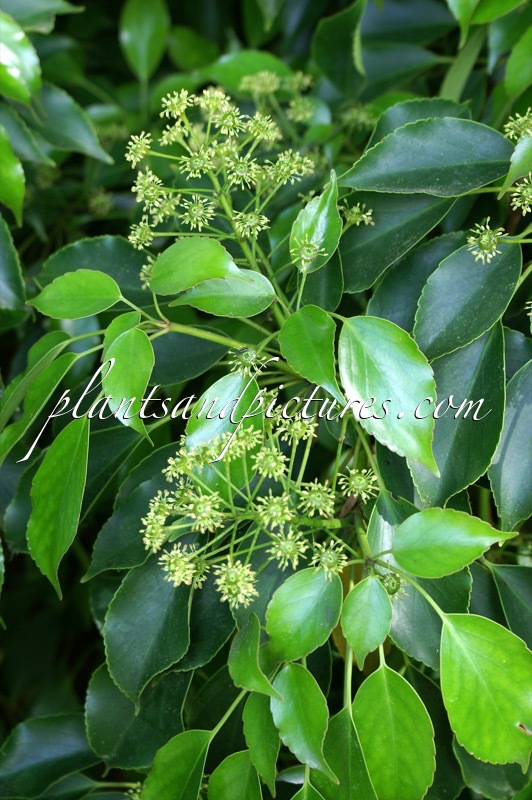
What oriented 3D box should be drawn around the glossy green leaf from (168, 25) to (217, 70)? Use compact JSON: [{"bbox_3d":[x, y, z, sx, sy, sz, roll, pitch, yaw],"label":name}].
[{"bbox_3d":[-0.044,-0.211,1.000,0.036,0.012,0.025,39,72,16],"label":"glossy green leaf"}]

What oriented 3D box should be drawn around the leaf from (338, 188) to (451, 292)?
[{"bbox_3d":[0.066,-0.090,0.890,0.085,0.013,0.046,-27,62,-12],"label":"leaf"}]

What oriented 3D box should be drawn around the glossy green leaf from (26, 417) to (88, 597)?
[{"bbox_3d":[-0.095,0.049,0.760,0.031,0.085,0.016,4,-14,16],"label":"glossy green leaf"}]

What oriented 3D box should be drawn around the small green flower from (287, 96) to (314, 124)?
[{"bbox_3d":[0.020,-0.169,0.970,0.017,0.011,0.017,4,41,-4],"label":"small green flower"}]

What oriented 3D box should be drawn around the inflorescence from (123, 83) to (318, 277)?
[{"bbox_3d":[-0.024,-0.118,0.860,0.096,0.078,0.075,-11,18,3],"label":"inflorescence"}]

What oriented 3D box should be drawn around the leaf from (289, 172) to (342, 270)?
[{"bbox_3d":[0.025,-0.088,0.820,0.025,0.057,0.012,4,-22,17],"label":"leaf"}]

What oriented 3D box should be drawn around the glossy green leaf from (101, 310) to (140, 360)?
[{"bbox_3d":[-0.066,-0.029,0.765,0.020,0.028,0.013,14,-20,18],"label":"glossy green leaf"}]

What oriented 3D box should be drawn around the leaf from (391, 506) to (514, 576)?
[{"bbox_3d":[0.089,0.067,0.785,0.059,0.014,0.037,-7,61,-10],"label":"leaf"}]

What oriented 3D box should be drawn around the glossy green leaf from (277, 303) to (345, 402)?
[{"bbox_3d":[0.021,-0.021,0.750,0.029,0.051,0.014,-19,-21,-1],"label":"glossy green leaf"}]

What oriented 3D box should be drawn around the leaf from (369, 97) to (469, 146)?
[{"bbox_3d":[0.082,-0.144,0.880,0.063,0.014,0.037,-16,61,-9],"label":"leaf"}]

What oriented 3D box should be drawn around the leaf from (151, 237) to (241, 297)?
[{"bbox_3d":[-0.032,-0.067,0.835,0.053,0.012,0.031,2,60,-2],"label":"leaf"}]

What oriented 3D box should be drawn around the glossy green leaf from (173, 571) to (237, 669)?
[{"bbox_3d":[-0.035,0.108,0.845,0.040,0.072,0.013,25,-17,5],"label":"glossy green leaf"}]

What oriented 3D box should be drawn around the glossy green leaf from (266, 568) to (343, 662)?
[{"bbox_3d":[0.018,0.102,0.795,0.033,0.013,0.049,19,70,14],"label":"glossy green leaf"}]

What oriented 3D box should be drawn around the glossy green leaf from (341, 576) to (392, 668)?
[{"bbox_3d":[0.049,0.109,0.815,0.025,0.046,0.010,7,-15,2],"label":"glossy green leaf"}]

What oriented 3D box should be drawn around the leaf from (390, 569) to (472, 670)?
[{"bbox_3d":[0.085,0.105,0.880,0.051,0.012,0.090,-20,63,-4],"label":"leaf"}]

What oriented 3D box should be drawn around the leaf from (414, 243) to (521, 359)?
[{"bbox_3d":[0.104,-0.051,0.860,0.044,0.079,0.012,38,-8,18],"label":"leaf"}]

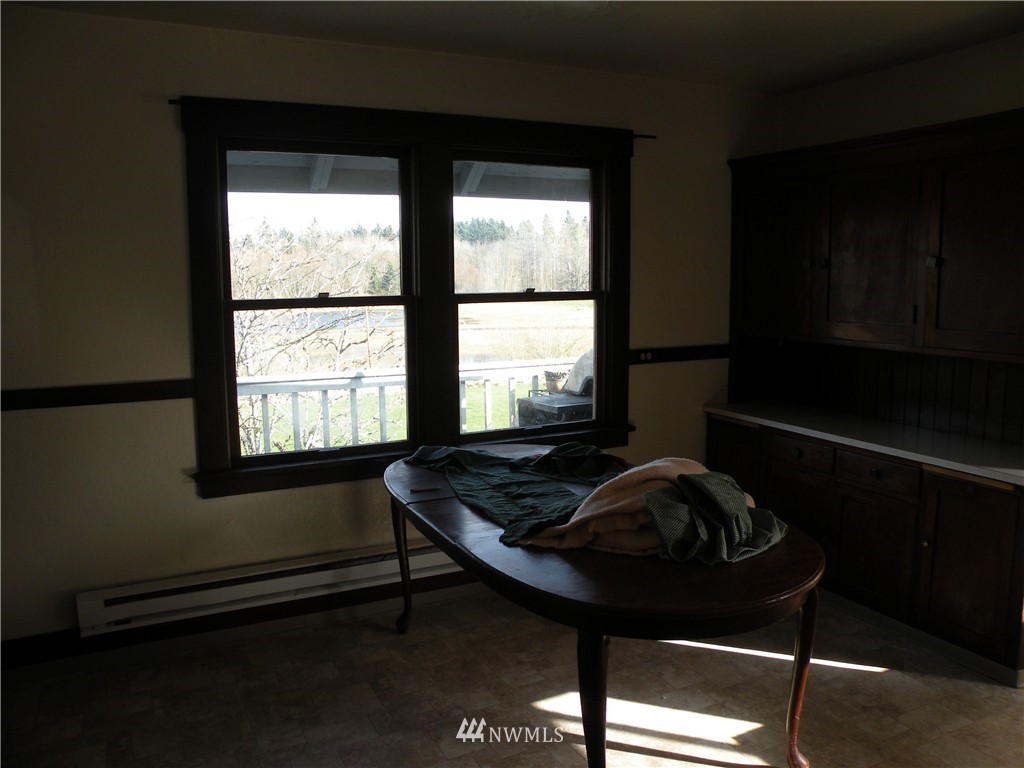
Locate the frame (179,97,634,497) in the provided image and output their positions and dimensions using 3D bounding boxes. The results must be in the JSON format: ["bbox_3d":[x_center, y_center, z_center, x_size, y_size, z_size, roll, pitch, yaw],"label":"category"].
[{"bbox_3d":[-0.350,-0.412,3.814,2.203,1.670,0.120,-4,9,-25],"label":"frame"}]

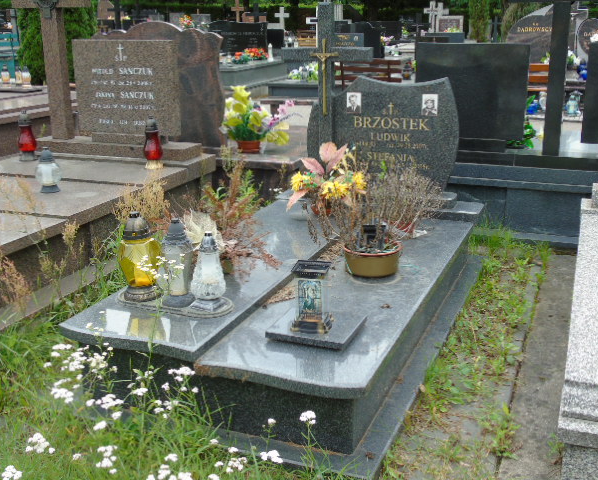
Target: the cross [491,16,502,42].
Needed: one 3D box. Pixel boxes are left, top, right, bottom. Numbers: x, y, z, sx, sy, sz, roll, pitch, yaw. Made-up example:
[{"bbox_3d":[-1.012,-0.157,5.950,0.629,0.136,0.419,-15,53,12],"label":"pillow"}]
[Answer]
[{"bbox_3d":[6.404,-6.743,23.867,0.410,0.901,0.100,6,19,22],"label":"cross"}]

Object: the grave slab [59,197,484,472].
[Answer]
[{"bbox_3d":[0.063,0.221,3.308,1.194,0.352,2.137,6,18,21],"label":"grave slab"}]

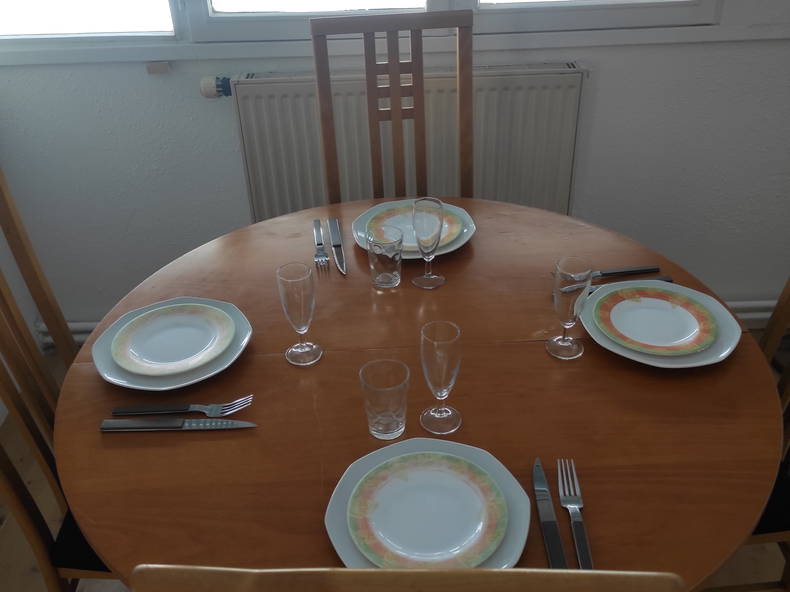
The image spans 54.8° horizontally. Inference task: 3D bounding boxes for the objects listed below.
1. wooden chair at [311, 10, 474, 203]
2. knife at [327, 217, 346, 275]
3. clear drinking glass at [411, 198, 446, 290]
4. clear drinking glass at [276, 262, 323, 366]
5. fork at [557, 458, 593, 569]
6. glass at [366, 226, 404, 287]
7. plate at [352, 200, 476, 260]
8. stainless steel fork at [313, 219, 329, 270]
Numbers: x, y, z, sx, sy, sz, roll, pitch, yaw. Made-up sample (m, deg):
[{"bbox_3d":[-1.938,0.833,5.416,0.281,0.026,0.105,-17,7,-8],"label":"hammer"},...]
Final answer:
[{"bbox_3d":[0.036,-0.091,1.884,0.420,1.062,0.480,-5,34,-4],"label":"wooden chair"},{"bbox_3d":[-0.112,-0.101,1.520,0.020,0.010,0.223,-7,34,-7],"label":"knife"},{"bbox_3d":[0.061,-0.094,1.368,0.060,0.156,0.060,-2,34,0],"label":"clear drinking glass"},{"bbox_3d":[-0.150,0.029,1.194,0.060,0.156,0.060,-2,34,0],"label":"clear drinking glass"},{"bbox_3d":[0.224,0.281,0.928,0.027,0.022,0.211,0,34,3],"label":"fork"},{"bbox_3d":[-0.019,-0.069,1.401,0.067,0.099,0.067,-2,33,0],"label":"glass"},{"bbox_3d":[0.039,-0.133,1.564,0.251,0.023,0.251,-2,33,0],"label":"plate"},{"bbox_3d":[-0.148,-0.108,1.524,0.026,0.020,0.206,-7,34,-7],"label":"stainless steel fork"}]

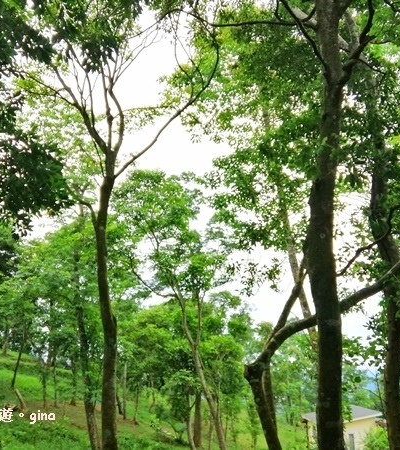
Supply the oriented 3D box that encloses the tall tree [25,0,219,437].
[{"bbox_3d":[-1.550,-0.420,8.000,3.800,8.500,3.500,0,-17,0],"label":"tall tree"}]

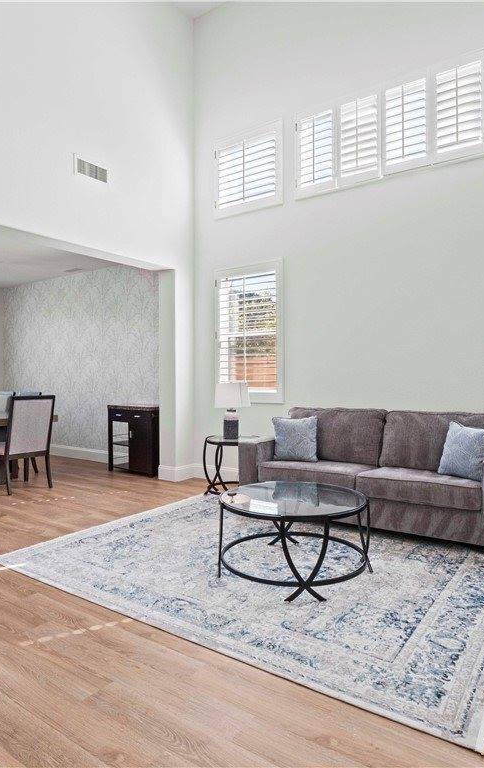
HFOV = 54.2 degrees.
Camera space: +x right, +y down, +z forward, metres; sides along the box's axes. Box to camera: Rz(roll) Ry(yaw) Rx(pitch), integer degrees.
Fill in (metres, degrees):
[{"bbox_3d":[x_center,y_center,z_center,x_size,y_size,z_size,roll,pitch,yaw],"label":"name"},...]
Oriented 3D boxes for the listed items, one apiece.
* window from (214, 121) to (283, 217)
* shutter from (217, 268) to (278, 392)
[{"bbox_3d":[0.061,-2.373,5.317,0.920,0.912,0.090,0,1,35],"label":"window"},{"bbox_3d":[0.054,-0.573,5.344,0.834,1.332,0.060,0,1,35],"label":"shutter"}]

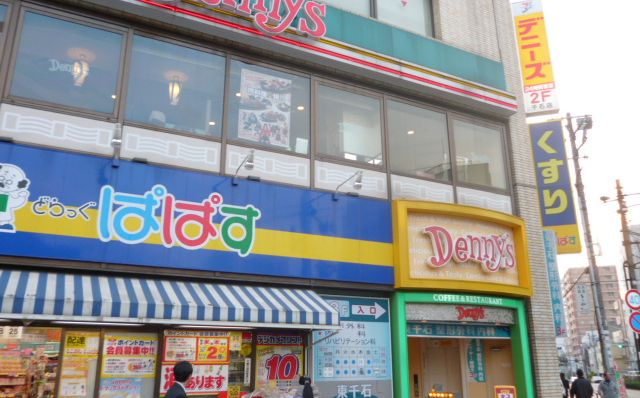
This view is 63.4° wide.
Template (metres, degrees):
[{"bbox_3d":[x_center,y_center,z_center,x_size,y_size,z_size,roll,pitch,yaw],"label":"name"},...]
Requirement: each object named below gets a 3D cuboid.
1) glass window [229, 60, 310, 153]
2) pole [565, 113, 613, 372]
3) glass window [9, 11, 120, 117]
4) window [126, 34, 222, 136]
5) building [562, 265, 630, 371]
[{"bbox_3d":[-0.987,-1.745,10.008,1.743,1.687,0.100,8,-19,-25],"label":"glass window"},{"bbox_3d":[10.378,2.077,20.034,0.420,11.818,0.420,-9,-20,26],"label":"pole"},{"bbox_3d":[-4.345,-2.342,9.011,1.620,1.650,0.100,8,-19,-24],"label":"glass window"},{"bbox_3d":[-2.683,-2.094,9.772,1.790,1.780,0.100,8,-19,-24],"label":"window"},{"bbox_3d":[103.316,44.688,194.773,16.000,34.500,18.000,-5,-18,16],"label":"building"}]

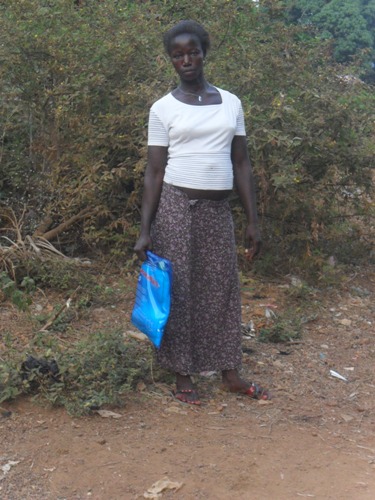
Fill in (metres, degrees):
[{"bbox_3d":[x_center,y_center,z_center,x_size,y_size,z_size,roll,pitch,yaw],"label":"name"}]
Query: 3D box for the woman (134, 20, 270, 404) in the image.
[{"bbox_3d":[0.057,-0.156,3.974,0.560,1.650,0.370,-4,9,-22],"label":"woman"}]

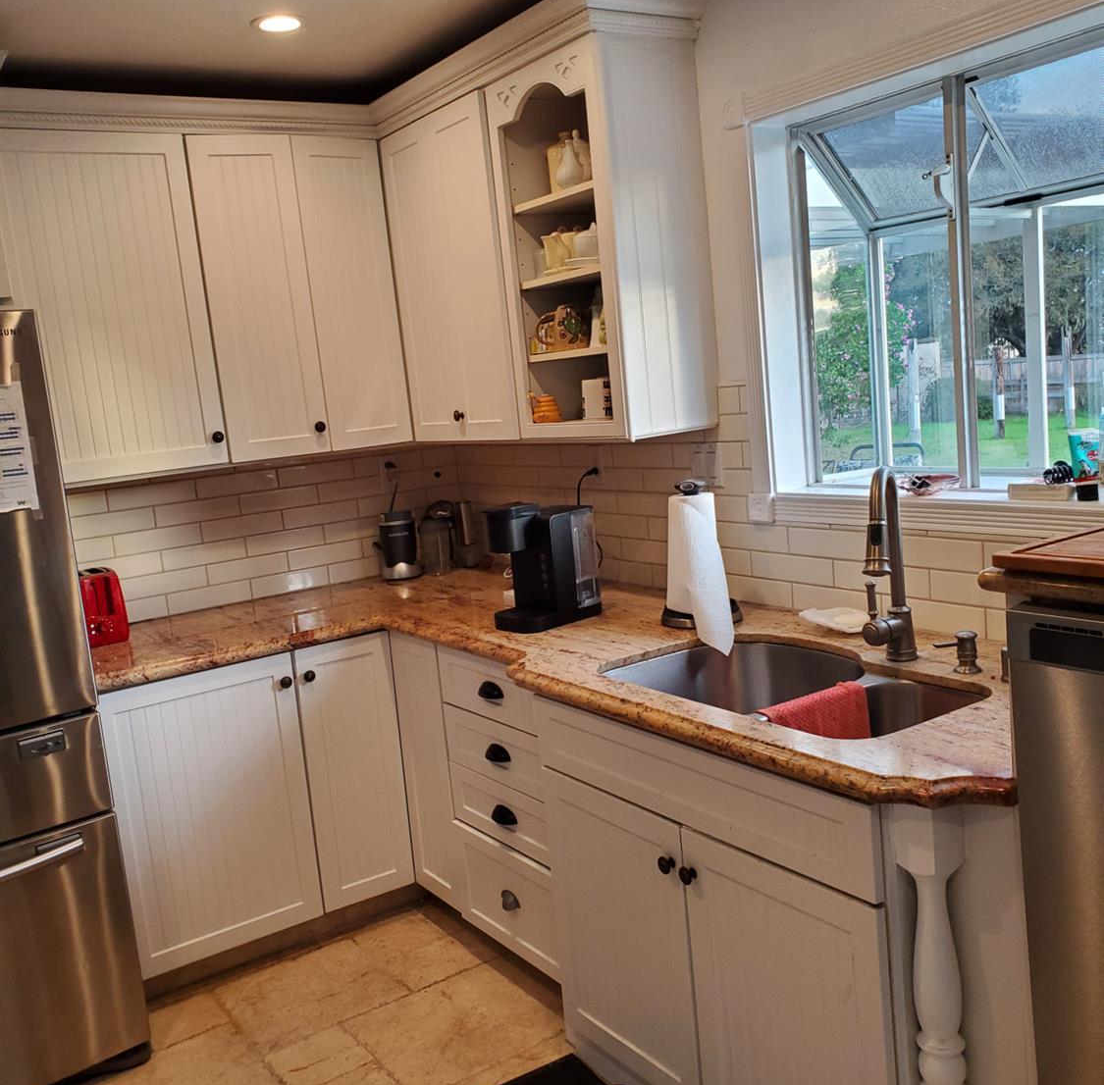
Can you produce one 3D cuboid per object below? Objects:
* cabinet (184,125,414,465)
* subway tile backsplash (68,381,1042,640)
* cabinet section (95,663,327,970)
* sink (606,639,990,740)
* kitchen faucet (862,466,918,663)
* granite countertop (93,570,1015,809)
[{"bbox_3d":[-0.816,-0.730,3.388,0.579,0.912,0.340,-11,10,-31],"label":"cabinet"},{"bbox_3d":[-0.240,-0.021,2.577,1.416,0.558,2.425,-11,10,-32],"label":"subway tile backsplash"},{"bbox_3d":[-1.075,0.715,3.252,0.529,0.784,0.592,-11,10,-33],"label":"cabinet section"},{"bbox_3d":[0.472,0.385,2.159,0.446,0.218,0.747,-11,10,-34],"label":"sink"},{"bbox_3d":[0.625,0.049,2.116,0.110,0.390,0.240,-1,9,27],"label":"kitchen faucet"},{"bbox_3d":[-0.173,0.290,2.542,1.445,0.058,2.600,-11,10,-32],"label":"granite countertop"}]

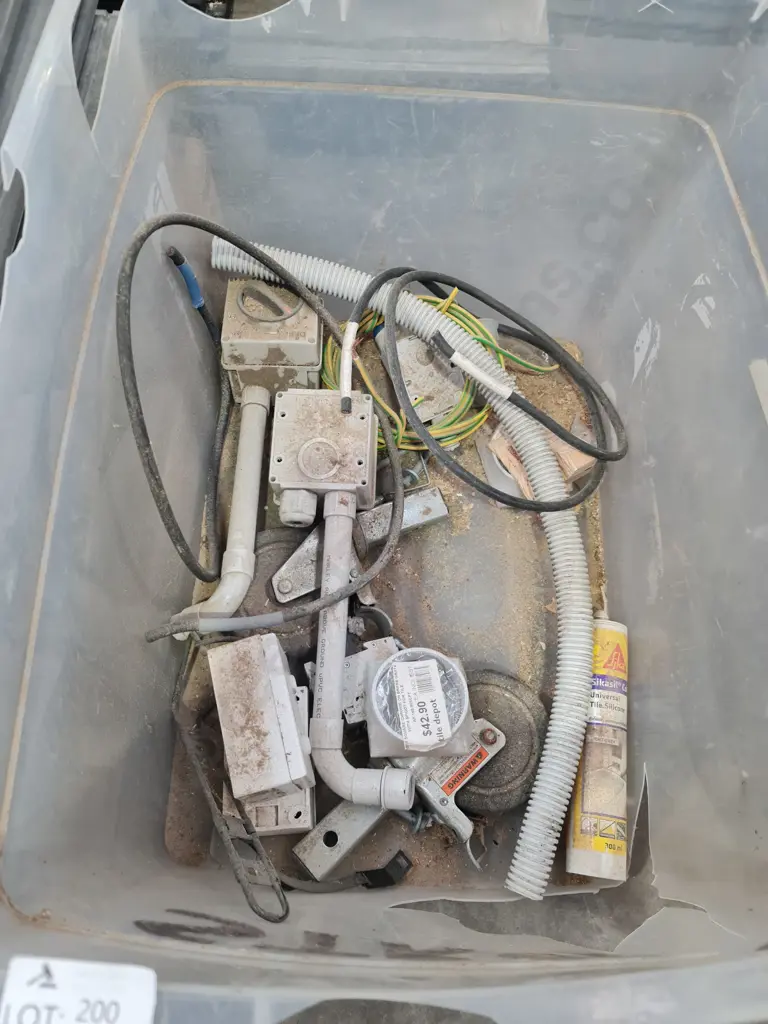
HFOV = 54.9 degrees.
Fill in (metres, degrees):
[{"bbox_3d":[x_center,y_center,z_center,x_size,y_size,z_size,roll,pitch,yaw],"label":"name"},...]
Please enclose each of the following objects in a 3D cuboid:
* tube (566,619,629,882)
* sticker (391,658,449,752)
[{"bbox_3d":[0.197,0.211,0.678,0.050,0.050,0.224,15,67,-16],"label":"tube"},{"bbox_3d":[0.032,0.164,0.630,0.039,0.005,0.070,-8,70,-4],"label":"sticker"}]

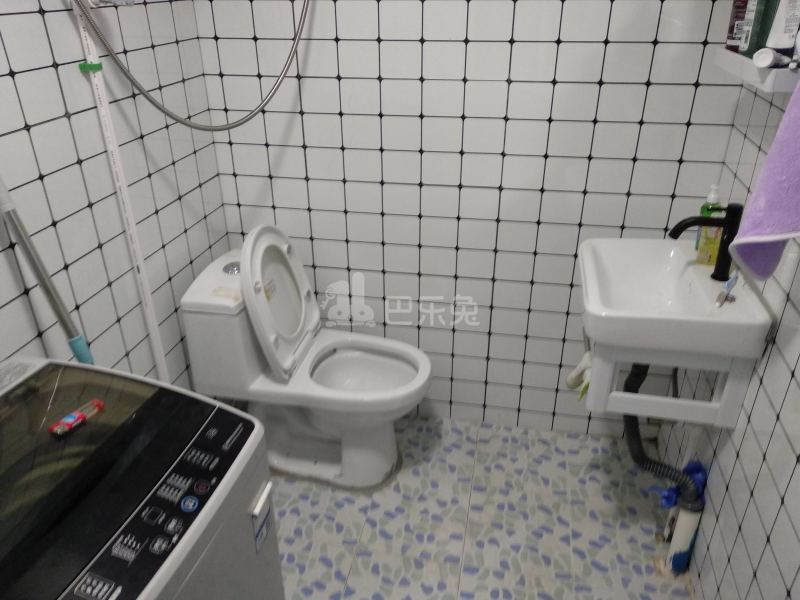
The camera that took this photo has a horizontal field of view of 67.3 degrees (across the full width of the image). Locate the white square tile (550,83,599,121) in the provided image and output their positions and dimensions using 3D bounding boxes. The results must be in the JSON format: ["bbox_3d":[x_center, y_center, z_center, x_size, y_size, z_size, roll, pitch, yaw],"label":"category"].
[{"bbox_3d":[0.478,-0.540,1.641,0.119,0.100,0.010,5,28,10],"label":"white square tile"}]

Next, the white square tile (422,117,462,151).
[{"bbox_3d":[0.123,-0.478,1.741,0.118,0.098,0.010,5,28,10],"label":"white square tile"}]

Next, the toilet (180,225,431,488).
[{"bbox_3d":[-0.245,0.156,1.874,0.695,0.813,0.379,5,28,10],"label":"toilet"}]

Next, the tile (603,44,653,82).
[{"bbox_3d":[0.594,-0.617,1.569,0.118,0.098,0.010,5,28,10],"label":"tile"}]

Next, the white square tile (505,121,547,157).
[{"bbox_3d":[0.360,-0.461,1.709,0.118,0.099,0.010,5,28,10],"label":"white square tile"}]

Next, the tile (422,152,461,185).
[{"bbox_3d":[0.124,-0.392,1.796,0.118,0.099,0.010,5,28,10],"label":"tile"}]

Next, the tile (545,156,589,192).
[{"bbox_3d":[0.476,-0.360,1.723,0.117,0.098,0.010,5,28,10],"label":"tile"}]

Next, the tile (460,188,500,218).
[{"bbox_3d":[0.243,-0.292,1.820,0.119,0.100,0.010,5,28,10],"label":"tile"}]

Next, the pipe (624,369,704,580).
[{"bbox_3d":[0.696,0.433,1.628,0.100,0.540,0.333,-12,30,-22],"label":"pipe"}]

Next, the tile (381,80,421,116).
[{"bbox_3d":[0.005,-0.577,1.715,0.118,0.098,0.010,5,28,10],"label":"tile"}]

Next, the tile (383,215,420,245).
[{"bbox_3d":[0.007,-0.222,1.900,0.118,0.098,0.010,5,28,10],"label":"tile"}]

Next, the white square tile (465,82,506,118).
[{"bbox_3d":[0.240,-0.557,1.673,0.118,0.098,0.010,5,28,10],"label":"white square tile"}]

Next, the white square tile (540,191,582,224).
[{"bbox_3d":[0.479,-0.273,1.780,0.119,0.099,0.010,5,28,10],"label":"white square tile"}]

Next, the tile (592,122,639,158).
[{"bbox_3d":[0.597,-0.442,1.668,0.118,0.099,0.010,5,28,10],"label":"tile"}]

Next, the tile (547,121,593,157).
[{"bbox_3d":[0.478,-0.451,1.687,0.119,0.100,0.010,5,28,10],"label":"tile"}]

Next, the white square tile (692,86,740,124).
[{"bbox_3d":[0.825,-0.509,1.574,0.110,0.098,0.010,5,28,10],"label":"white square tile"}]

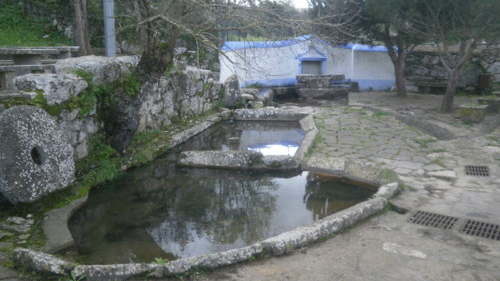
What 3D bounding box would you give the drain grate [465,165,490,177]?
[{"bbox_3d":[3.013,0.408,5.930,0.310,0.040,0.390,4,12,21],"label":"drain grate"}]

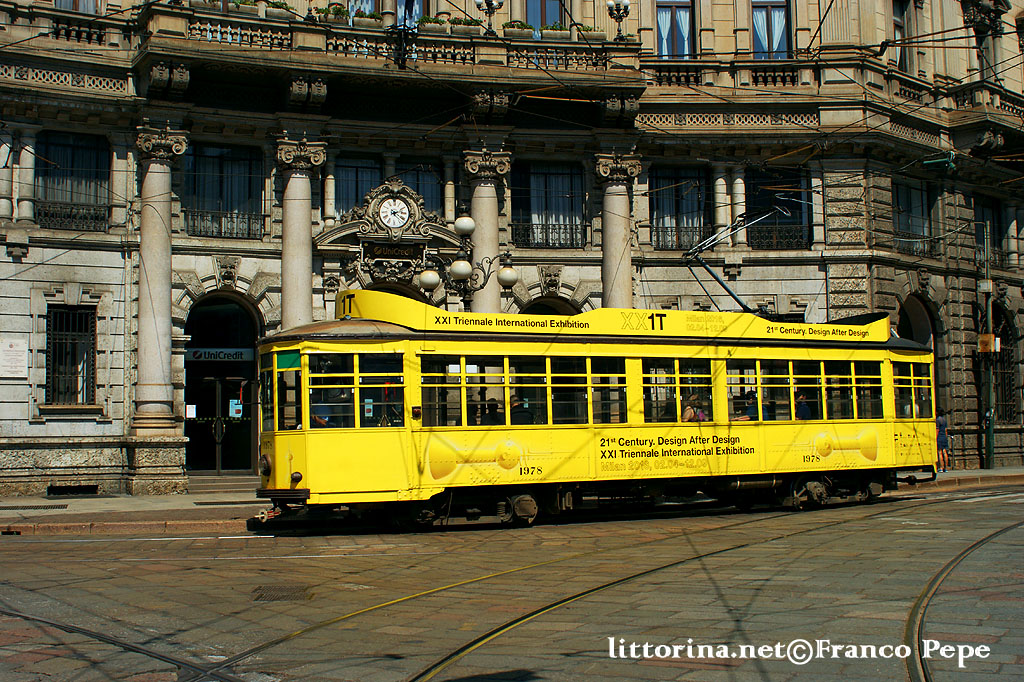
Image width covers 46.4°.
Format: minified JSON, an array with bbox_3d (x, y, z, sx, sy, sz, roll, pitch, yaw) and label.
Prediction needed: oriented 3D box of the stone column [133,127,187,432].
[{"bbox_3d":[-7.885,-1.290,26.600,1.040,6.678,1.040,1,-5,-25],"label":"stone column"}]

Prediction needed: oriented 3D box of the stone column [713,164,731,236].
[{"bbox_3d":[5.642,-3.703,32.160,0.440,2.140,0.440,-1,-5,-2],"label":"stone column"}]

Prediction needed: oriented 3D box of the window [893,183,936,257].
[{"bbox_3d":[11.922,-3.632,35.463,2.439,2.255,0.250,3,-6,-43],"label":"window"}]

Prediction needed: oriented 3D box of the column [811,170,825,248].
[{"bbox_3d":[8.496,-3.665,33.131,0.405,2.271,0.350,-1,-4,-1],"label":"column"}]

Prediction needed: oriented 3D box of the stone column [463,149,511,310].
[{"bbox_3d":[-0.702,-1.243,30.904,1.170,7.090,1.170,0,-4,-13],"label":"stone column"}]

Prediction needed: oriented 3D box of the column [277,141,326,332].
[{"bbox_3d":[-4.953,-1.231,27.900,1.040,6.678,1.040,1,-5,-20],"label":"column"}]

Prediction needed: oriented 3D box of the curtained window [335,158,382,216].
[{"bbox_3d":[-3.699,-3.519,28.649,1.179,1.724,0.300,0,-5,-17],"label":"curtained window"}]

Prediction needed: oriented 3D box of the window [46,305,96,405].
[{"bbox_3d":[-10.174,0.312,27.582,1.120,2.300,0.250,1,-5,-26],"label":"window"}]

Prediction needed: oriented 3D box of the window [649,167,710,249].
[{"bbox_3d":[4.269,-3.390,30.500,1.600,2.143,0.300,-1,-5,-4],"label":"window"}]

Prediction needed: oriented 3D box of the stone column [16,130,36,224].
[{"bbox_3d":[-11.127,-3.747,27.368,0.440,2.150,0.440,1,-5,-26],"label":"stone column"}]

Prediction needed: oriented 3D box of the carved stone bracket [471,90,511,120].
[{"bbox_3d":[-0.530,-5.913,30.115,0.950,0.650,0.750,0,-4,-13],"label":"carved stone bracket"}]

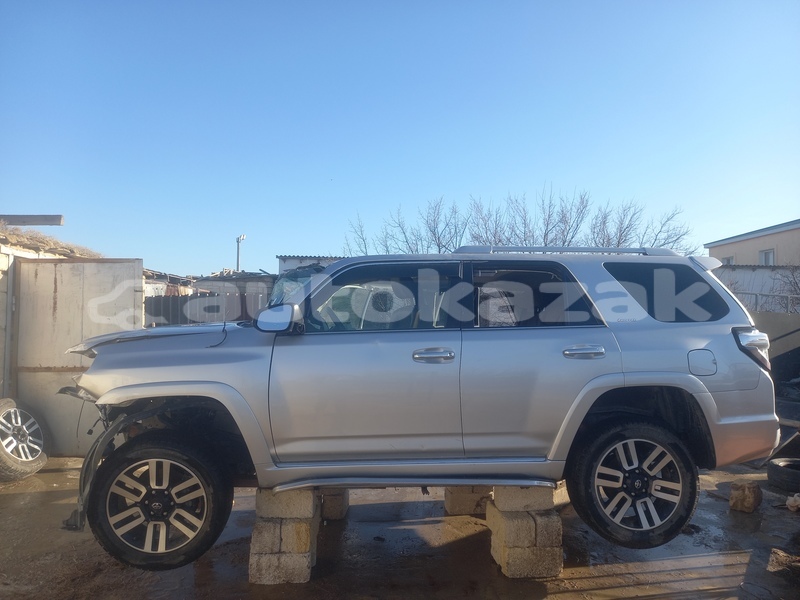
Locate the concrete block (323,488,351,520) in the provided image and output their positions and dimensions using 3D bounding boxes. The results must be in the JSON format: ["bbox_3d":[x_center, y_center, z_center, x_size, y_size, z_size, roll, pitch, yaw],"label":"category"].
[{"bbox_3d":[-0.525,1.643,4.750,0.178,0.187,0.360,0,1,2],"label":"concrete block"}]

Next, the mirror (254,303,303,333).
[{"bbox_3d":[-0.664,0.101,3.150,0.262,0.155,0.140,1,0,-9],"label":"mirror"}]

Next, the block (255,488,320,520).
[{"bbox_3d":[-0.729,1.286,3.755,0.372,0.187,0.190,0,1,-2],"label":"block"}]

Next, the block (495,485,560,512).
[{"bbox_3d":[0.812,1.284,3.865,0.385,0.187,0.190,0,1,1],"label":"block"}]

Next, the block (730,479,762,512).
[{"bbox_3d":[2.975,1.693,4.987,0.185,0.200,0.230,-2,-3,45],"label":"block"}]

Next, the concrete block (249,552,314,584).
[{"bbox_3d":[-0.734,1.665,3.673,0.383,0.190,0.192,0,-2,1],"label":"concrete block"}]

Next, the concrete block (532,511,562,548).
[{"bbox_3d":[0.941,1.472,3.860,0.178,0.187,0.370,0,1,-2],"label":"concrete block"}]

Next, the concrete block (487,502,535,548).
[{"bbox_3d":[0.726,1.458,3.804,0.190,0.194,0.379,0,-2,-6],"label":"concrete block"}]

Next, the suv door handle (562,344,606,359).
[{"bbox_3d":[1.073,0.302,3.360,0.252,0.080,0.055,0,1,-4],"label":"suv door handle"}]

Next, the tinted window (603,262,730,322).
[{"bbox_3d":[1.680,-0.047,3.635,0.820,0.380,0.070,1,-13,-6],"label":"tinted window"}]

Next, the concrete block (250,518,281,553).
[{"bbox_3d":[-0.837,1.473,3.765,0.182,0.187,0.375,0,1,-2],"label":"concrete block"}]

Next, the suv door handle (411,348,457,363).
[{"bbox_3d":[0.201,0.324,3.370,0.250,0.075,0.055,0,-2,-3],"label":"suv door handle"}]

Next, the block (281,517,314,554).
[{"bbox_3d":[-0.639,1.477,3.773,0.189,0.198,0.379,0,-2,1],"label":"block"}]

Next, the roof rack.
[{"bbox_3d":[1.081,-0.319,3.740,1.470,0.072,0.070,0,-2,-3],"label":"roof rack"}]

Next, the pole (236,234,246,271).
[{"bbox_3d":[-15.960,-2.839,58.000,0.950,7.400,0.400,0,1,0],"label":"pole"}]

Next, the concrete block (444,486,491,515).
[{"bbox_3d":[0.553,1.645,4.775,0.370,0.185,0.190,0,1,-2],"label":"concrete block"}]

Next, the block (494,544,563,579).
[{"bbox_3d":[0.832,1.644,3.715,0.382,0.190,0.192,0,-2,-6],"label":"block"}]

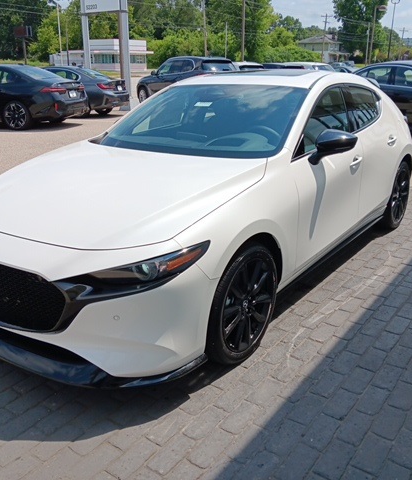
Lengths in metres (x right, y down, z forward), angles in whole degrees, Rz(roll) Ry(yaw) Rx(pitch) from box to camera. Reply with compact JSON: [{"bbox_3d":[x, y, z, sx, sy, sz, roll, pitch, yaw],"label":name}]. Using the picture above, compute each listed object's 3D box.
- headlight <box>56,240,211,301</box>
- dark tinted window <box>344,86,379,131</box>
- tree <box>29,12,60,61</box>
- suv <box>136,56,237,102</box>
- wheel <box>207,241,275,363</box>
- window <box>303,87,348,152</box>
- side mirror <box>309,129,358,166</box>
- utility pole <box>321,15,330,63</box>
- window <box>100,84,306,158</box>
[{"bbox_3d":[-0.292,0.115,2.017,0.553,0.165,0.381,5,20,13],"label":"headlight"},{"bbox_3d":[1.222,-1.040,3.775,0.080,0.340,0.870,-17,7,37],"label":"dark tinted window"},{"bbox_3d":[-26.206,-33.021,78.000,5.200,7.200,5.200,-8,21,-20],"label":"tree"},{"bbox_3d":[-0.880,-6.380,19.300,1.970,1.740,4.880,-16,25,-37],"label":"suv"},{"bbox_3d":[0.138,0.305,2.495,0.225,0.650,0.650,13,23,34],"label":"wheel"},{"bbox_3d":[0.791,-0.826,3.213,0.080,0.390,0.970,-17,5,40],"label":"window"},{"bbox_3d":[0.777,-0.571,2.921,0.230,0.190,0.180,13,23,34],"label":"side mirror"},{"bbox_3d":[20.126,-32.718,81.702,1.700,10.300,0.400,4,20,12],"label":"utility pole"},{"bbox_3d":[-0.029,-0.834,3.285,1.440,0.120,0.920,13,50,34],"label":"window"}]

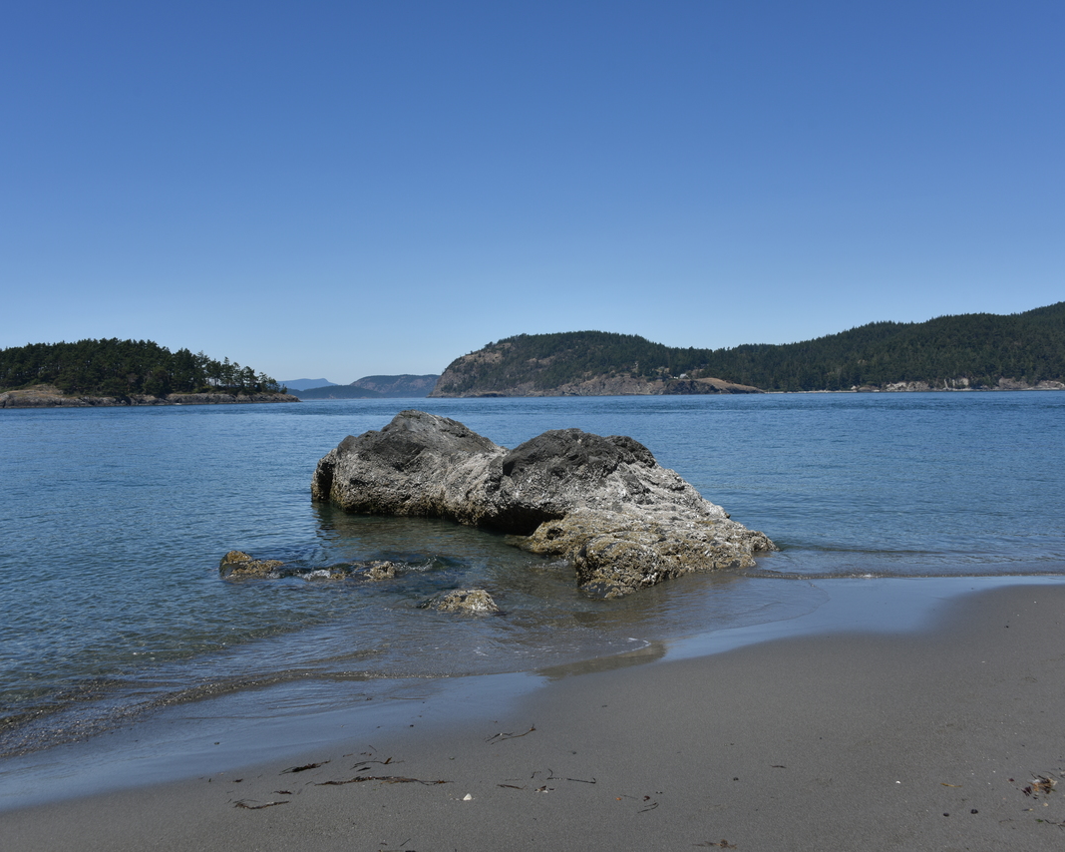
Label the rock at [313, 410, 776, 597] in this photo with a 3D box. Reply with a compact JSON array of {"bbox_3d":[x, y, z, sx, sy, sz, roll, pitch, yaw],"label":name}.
[{"bbox_3d":[-0.410,0.631,13.375,3.400,1.630,9.000,-2,2,-30],"label":"rock"}]

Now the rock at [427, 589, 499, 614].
[{"bbox_3d":[-0.566,1.446,8.247,0.600,0.200,0.420,-1,2,0],"label":"rock"}]

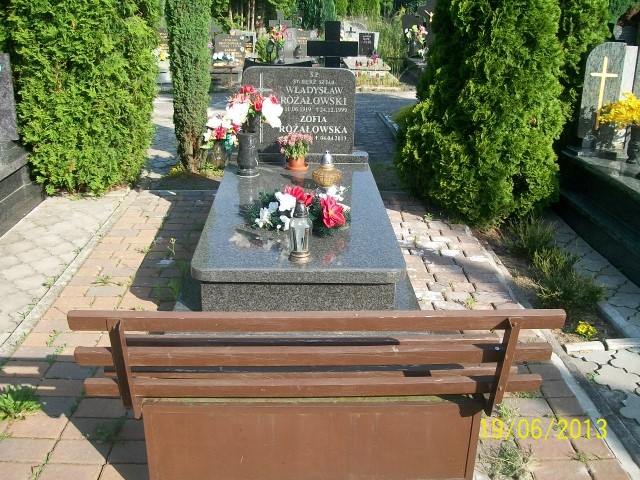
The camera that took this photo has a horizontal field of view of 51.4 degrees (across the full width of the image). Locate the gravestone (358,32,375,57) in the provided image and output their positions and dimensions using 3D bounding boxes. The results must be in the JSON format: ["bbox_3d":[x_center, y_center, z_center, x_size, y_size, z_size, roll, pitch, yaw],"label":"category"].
[{"bbox_3d":[0.849,-3.497,11.969,0.300,0.430,0.100,0,21,-2],"label":"gravestone"}]

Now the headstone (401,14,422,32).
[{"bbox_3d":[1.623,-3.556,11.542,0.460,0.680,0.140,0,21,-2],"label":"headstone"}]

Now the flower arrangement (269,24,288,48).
[{"bbox_3d":[-0.694,-3.392,11.105,0.340,0.390,0.300,0,21,-2],"label":"flower arrangement"}]

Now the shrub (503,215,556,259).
[{"bbox_3d":[1.241,-0.045,3.982,0.300,0.210,0.280,0,21,-2],"label":"shrub"}]

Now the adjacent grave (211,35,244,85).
[{"bbox_3d":[-1.599,-3.084,11.195,0.760,0.660,1.700,0,21,-2],"label":"adjacent grave"}]

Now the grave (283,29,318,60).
[{"bbox_3d":[-0.347,-3.483,11.831,0.650,0.530,0.200,0,21,-2],"label":"grave"}]

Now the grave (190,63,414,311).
[{"bbox_3d":[-0.120,-0.424,3.903,1.050,0.930,2.180,0,21,-2],"label":"grave"}]

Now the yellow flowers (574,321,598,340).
[{"bbox_3d":[1.204,0.398,3.005,0.100,0.080,0.100,0,21,-2],"label":"yellow flowers"}]

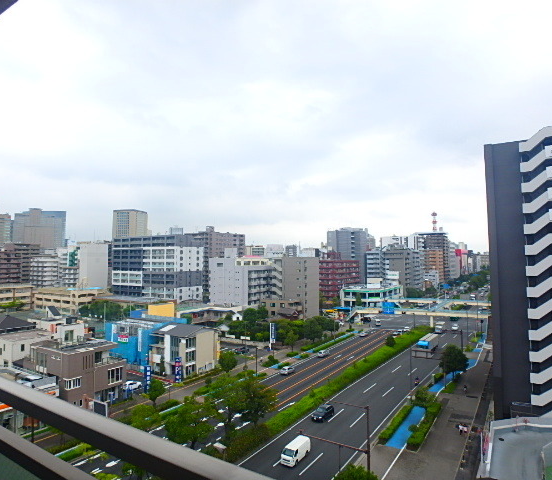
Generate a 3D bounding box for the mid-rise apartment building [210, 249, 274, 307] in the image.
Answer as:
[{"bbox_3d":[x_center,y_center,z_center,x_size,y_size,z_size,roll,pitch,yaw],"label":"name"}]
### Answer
[{"bbox_3d":[-13.595,19.024,163.810,19.400,29.000,20.000,-3,-4,33],"label":"mid-rise apartment building"}]

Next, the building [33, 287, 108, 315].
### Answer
[{"bbox_3d":[-102.220,29.842,193.332,42.000,10.800,14.000,-3,-4,38],"label":"building"}]

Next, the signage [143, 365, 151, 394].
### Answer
[{"bbox_3d":[-23.083,25.229,70.028,0.650,4.600,0.950,-3,-4,33],"label":"signage"}]

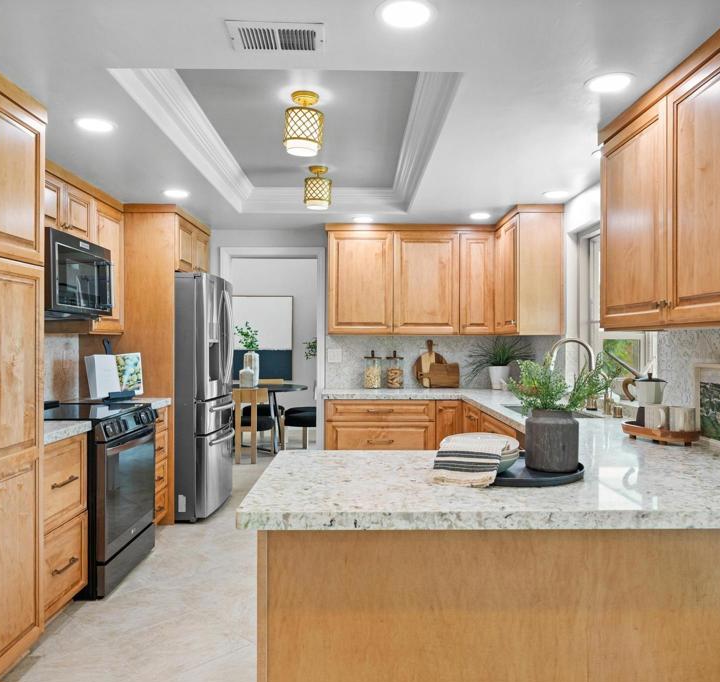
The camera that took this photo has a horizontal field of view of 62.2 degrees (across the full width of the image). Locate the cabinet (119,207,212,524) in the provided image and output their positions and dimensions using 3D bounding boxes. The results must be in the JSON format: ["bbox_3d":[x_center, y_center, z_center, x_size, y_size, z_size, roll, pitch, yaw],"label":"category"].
[{"bbox_3d":[-1.688,0.171,4.823,0.705,2.330,0.954,0,0,0],"label":"cabinet"}]

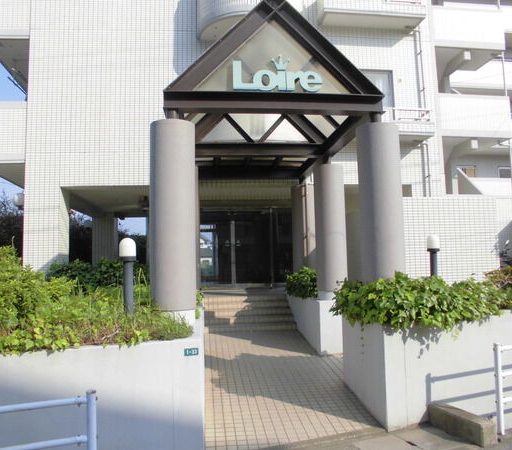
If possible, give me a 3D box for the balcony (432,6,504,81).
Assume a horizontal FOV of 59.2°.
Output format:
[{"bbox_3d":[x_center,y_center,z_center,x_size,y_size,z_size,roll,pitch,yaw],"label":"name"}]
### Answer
[{"bbox_3d":[6.224,-5.788,14.118,2.350,1.350,1.400,0,-6,-9],"label":"balcony"}]

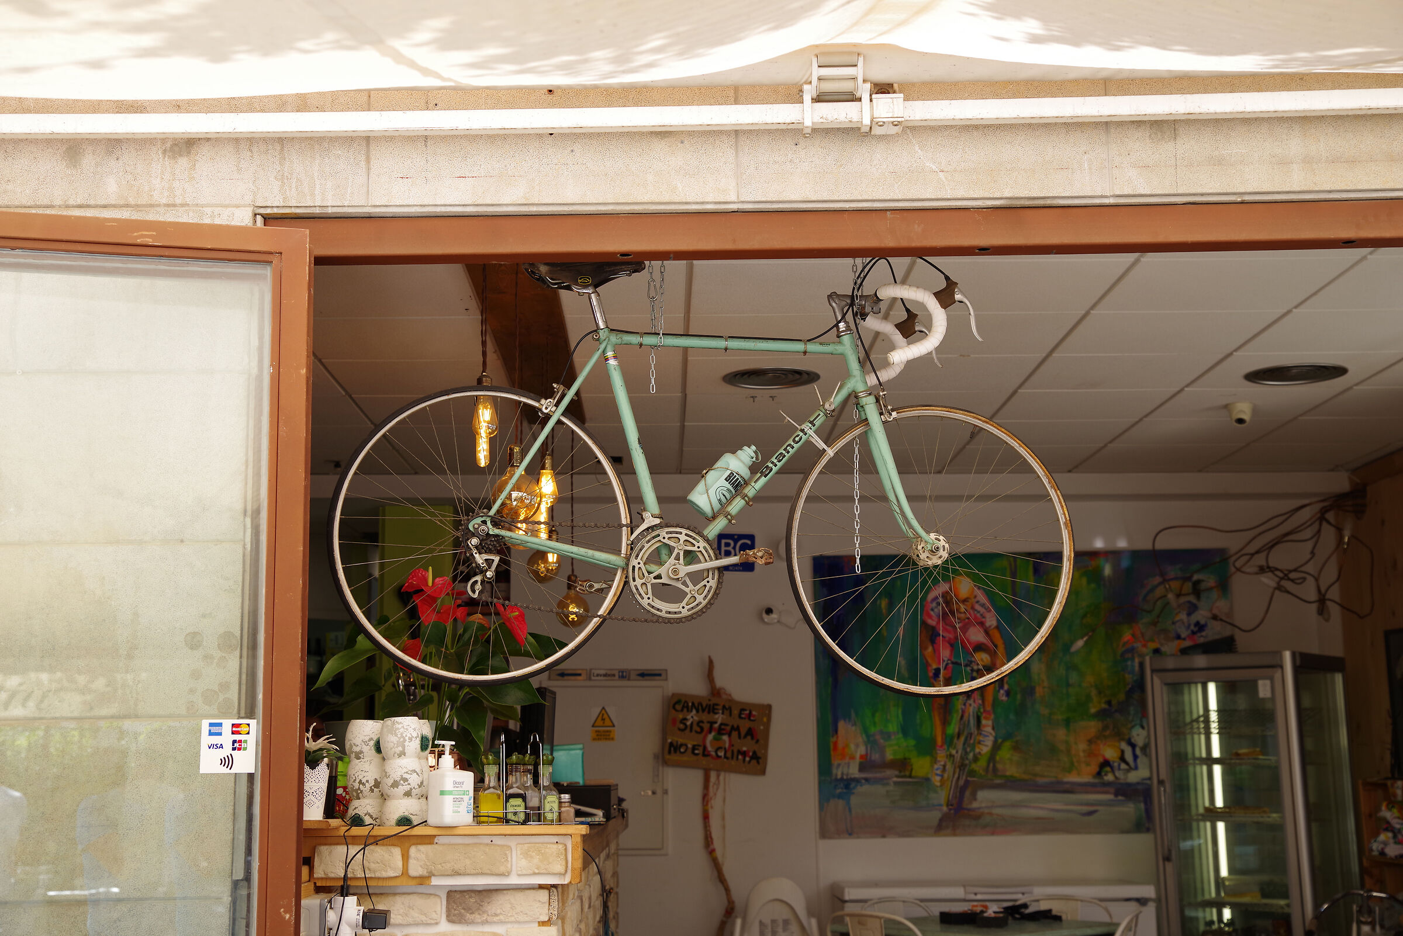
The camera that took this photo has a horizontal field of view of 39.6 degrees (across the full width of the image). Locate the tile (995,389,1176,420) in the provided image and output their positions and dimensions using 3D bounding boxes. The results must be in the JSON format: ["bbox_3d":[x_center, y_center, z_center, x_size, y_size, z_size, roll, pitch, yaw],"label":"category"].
[{"bbox_3d":[1.425,-0.243,7.285,0.595,0.020,0.595,-1,-9,-1],"label":"tile"}]

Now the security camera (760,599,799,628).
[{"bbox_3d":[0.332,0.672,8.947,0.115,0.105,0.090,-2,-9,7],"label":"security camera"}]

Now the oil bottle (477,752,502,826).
[{"bbox_3d":[-0.432,0.660,3.989,0.049,0.148,0.049,0,-9,-1],"label":"oil bottle"}]

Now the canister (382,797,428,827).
[{"bbox_3d":[-0.611,0.718,4.007,0.092,0.085,0.092,0,-9,-1],"label":"canister"}]

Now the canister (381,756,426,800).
[{"bbox_3d":[-0.615,0.639,4.019,0.090,0.089,0.090,0,-9,-1],"label":"canister"}]

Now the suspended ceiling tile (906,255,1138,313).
[{"bbox_3d":[0.864,-0.517,5.493,0.595,0.020,0.595,-1,-9,-1],"label":"suspended ceiling tile"}]

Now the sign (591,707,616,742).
[{"bbox_3d":[-0.448,1.172,8.895,0.110,0.158,0.003,-1,-9,-1],"label":"sign"}]

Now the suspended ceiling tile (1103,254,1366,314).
[{"bbox_3d":[1.464,-0.523,5.507,0.595,0.020,0.595,-1,-9,-1],"label":"suspended ceiling tile"}]

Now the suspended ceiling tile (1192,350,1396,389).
[{"bbox_3d":[2.046,-0.340,6.714,0.600,0.018,0.600,0,-9,-1],"label":"suspended ceiling tile"}]

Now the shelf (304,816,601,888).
[{"bbox_3d":[-0.515,0.782,3.974,0.582,0.114,0.250,0,-9,-1],"label":"shelf"}]

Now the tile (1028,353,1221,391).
[{"bbox_3d":[1.438,-0.336,6.692,0.595,0.020,0.595,-1,-9,-1],"label":"tile"}]

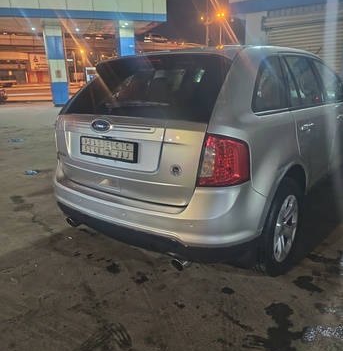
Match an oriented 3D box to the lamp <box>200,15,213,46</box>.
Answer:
[{"bbox_3d":[4.913,-16.401,45.055,1.800,11.340,0.500,-1,15,0],"label":"lamp"}]

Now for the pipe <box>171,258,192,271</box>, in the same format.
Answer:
[{"bbox_3d":[0.079,0.528,1.957,0.080,0.080,0.140,10,19,37],"label":"pipe"}]

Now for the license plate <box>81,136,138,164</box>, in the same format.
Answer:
[{"bbox_3d":[-0.413,-0.174,2.061,0.545,0.128,0.025,10,13,37],"label":"license plate"}]

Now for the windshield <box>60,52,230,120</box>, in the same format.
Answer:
[{"bbox_3d":[-0.282,-0.571,2.135,1.360,0.480,0.140,10,-21,37],"label":"windshield"}]

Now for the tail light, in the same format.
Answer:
[{"bbox_3d":[0.289,-0.076,1.670,0.235,0.285,0.225,10,19,37],"label":"tail light"}]

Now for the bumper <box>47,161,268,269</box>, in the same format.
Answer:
[{"bbox_3d":[-0.319,0.196,2.271,1.880,0.600,0.530,10,19,37],"label":"bumper"}]

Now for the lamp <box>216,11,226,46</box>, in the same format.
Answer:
[{"bbox_3d":[6.636,-15.852,42.892,1.500,11.316,0.500,-1,15,0],"label":"lamp"}]

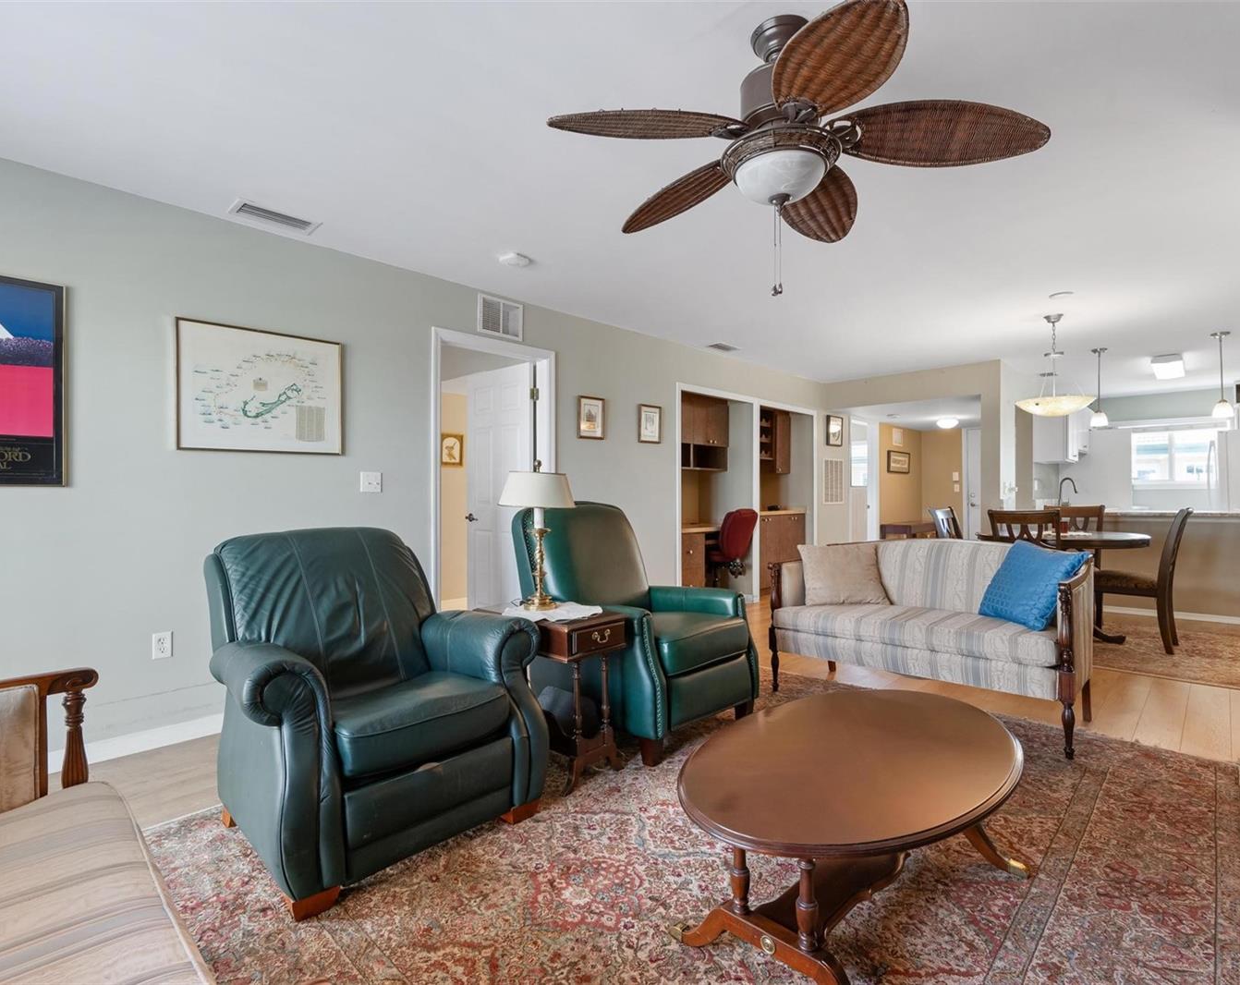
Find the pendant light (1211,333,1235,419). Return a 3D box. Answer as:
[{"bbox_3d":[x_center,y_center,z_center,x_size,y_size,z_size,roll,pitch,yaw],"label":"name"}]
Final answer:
[{"bbox_3d":[5.041,-0.963,5.165,0.135,0.725,0.135,0,0,44],"label":"pendant light"}]

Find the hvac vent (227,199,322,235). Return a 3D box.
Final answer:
[{"bbox_3d":[-1.630,-1.292,2.927,0.205,0.018,0.345,0,0,44],"label":"hvac vent"}]

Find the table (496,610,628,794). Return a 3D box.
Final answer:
[{"bbox_3d":[-0.293,0.810,2.545,0.560,0.635,0.330,0,0,42],"label":"table"}]

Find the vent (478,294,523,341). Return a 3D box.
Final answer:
[{"bbox_3d":[-0.780,-1.152,4.069,0.018,0.240,0.360,0,0,44],"label":"vent"}]

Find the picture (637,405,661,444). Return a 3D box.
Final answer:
[{"bbox_3d":[0.254,-0.567,5.098,0.024,0.310,0.257,0,0,44],"label":"picture"}]

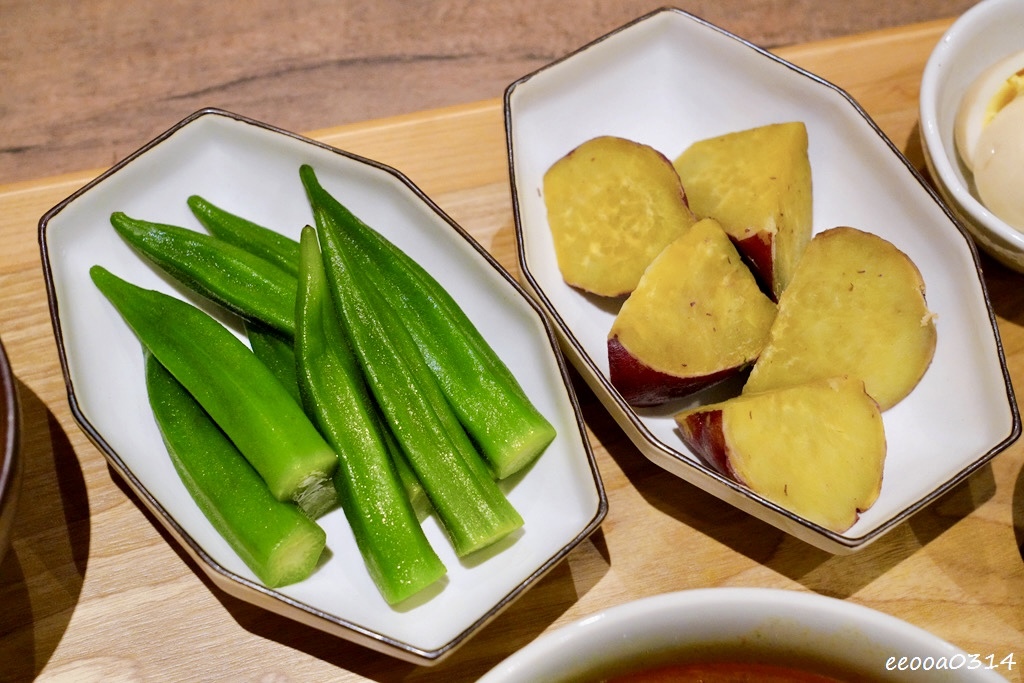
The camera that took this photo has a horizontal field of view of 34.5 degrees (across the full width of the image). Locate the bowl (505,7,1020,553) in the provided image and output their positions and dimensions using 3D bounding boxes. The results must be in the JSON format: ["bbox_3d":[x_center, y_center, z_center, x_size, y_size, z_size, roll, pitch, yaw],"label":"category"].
[{"bbox_3d":[0.063,-0.017,0.453,0.107,0.030,0.155,-30,70,-16],"label":"bowl"}]

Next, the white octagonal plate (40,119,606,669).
[{"bbox_3d":[-0.051,0.011,0.433,0.107,0.030,0.155,-39,73,-19],"label":"white octagonal plate"}]

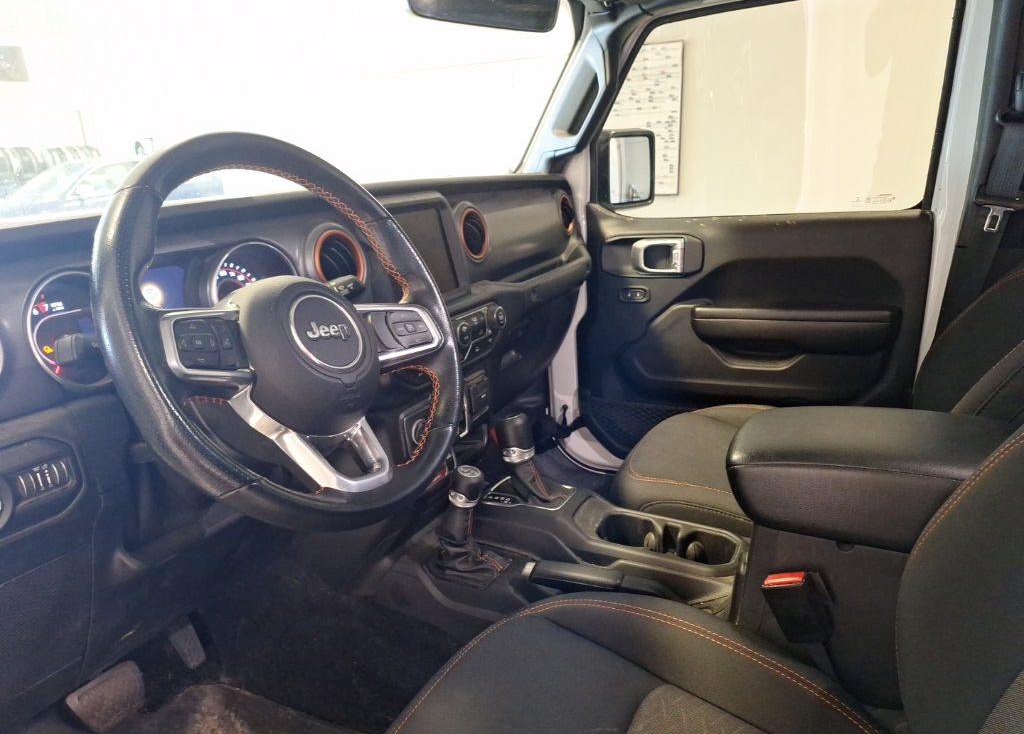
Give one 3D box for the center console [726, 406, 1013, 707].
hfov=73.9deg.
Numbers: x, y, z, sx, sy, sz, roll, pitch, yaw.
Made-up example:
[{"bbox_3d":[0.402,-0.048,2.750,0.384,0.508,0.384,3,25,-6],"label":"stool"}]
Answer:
[{"bbox_3d":[0.468,0.223,0.807,0.360,0.290,0.205,8,21,27],"label":"center console"}]

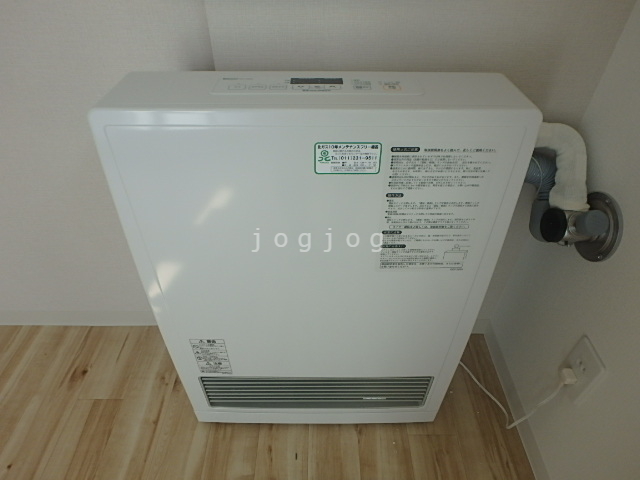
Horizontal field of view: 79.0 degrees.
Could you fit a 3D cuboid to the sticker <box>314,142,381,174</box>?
[{"bbox_3d":[0.037,-0.107,0.508,0.087,0.044,0.002,0,33,0],"label":"sticker"}]

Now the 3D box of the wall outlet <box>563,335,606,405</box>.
[{"bbox_3d":[0.468,0.235,0.705,0.011,0.120,0.070,1,41,1],"label":"wall outlet"}]

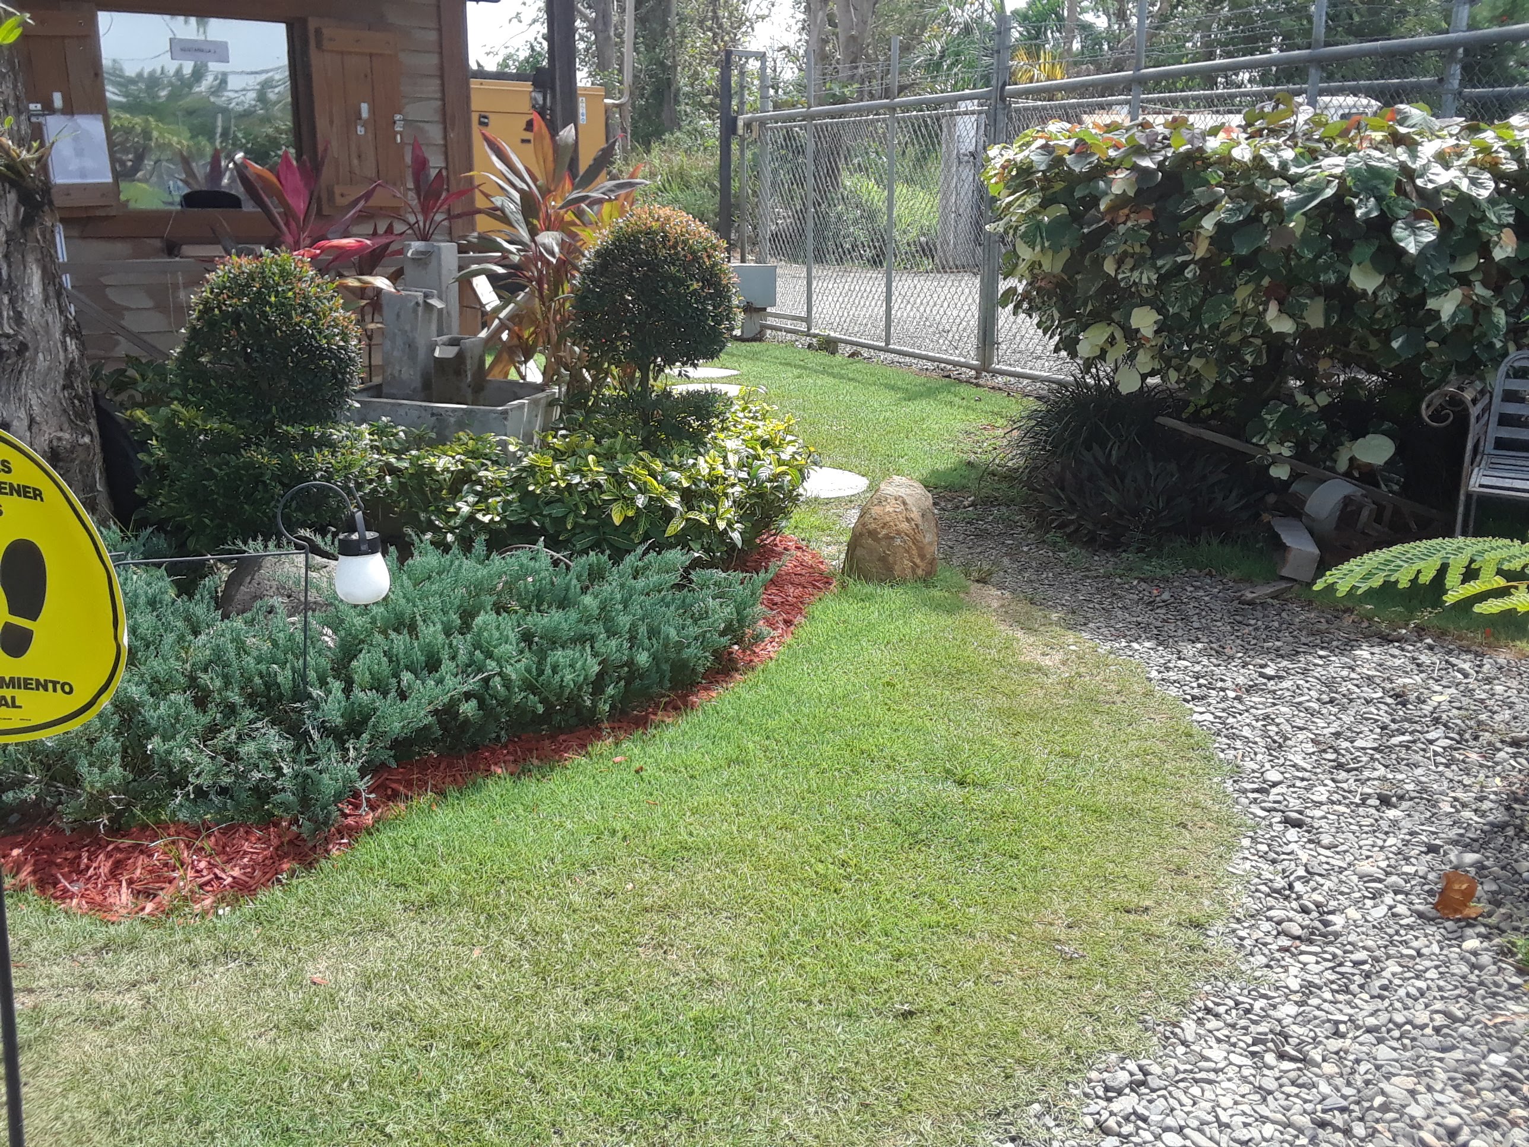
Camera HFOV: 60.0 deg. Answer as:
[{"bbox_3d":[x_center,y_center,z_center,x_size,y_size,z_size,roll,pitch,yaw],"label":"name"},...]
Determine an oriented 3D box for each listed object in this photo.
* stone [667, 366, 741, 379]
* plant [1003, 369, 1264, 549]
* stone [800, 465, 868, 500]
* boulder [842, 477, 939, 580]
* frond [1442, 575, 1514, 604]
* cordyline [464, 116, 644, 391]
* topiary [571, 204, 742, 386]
[{"bbox_3d":[-0.445,-1.459,9.675,0.550,0.050,0.550,-1,16,-3],"label":"stone"},{"bbox_3d":[1.489,-0.505,5.338,1.050,0.520,0.880,4,16,15],"label":"plant"},{"bbox_3d":[0.153,-0.428,5.958,0.570,0.050,0.550,0,16,1],"label":"stone"},{"bbox_3d":[0.430,-0.173,4.497,0.320,0.330,0.270,2,16,5],"label":"boulder"},{"bbox_3d":[0.862,0.019,1.600,0.088,0.035,0.050,9,18,28],"label":"frond"},{"bbox_3d":[-0.988,-1.369,6.210,0.880,1.500,0.850,-2,16,-9],"label":"cordyline"},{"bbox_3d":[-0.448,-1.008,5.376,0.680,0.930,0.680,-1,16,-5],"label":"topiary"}]

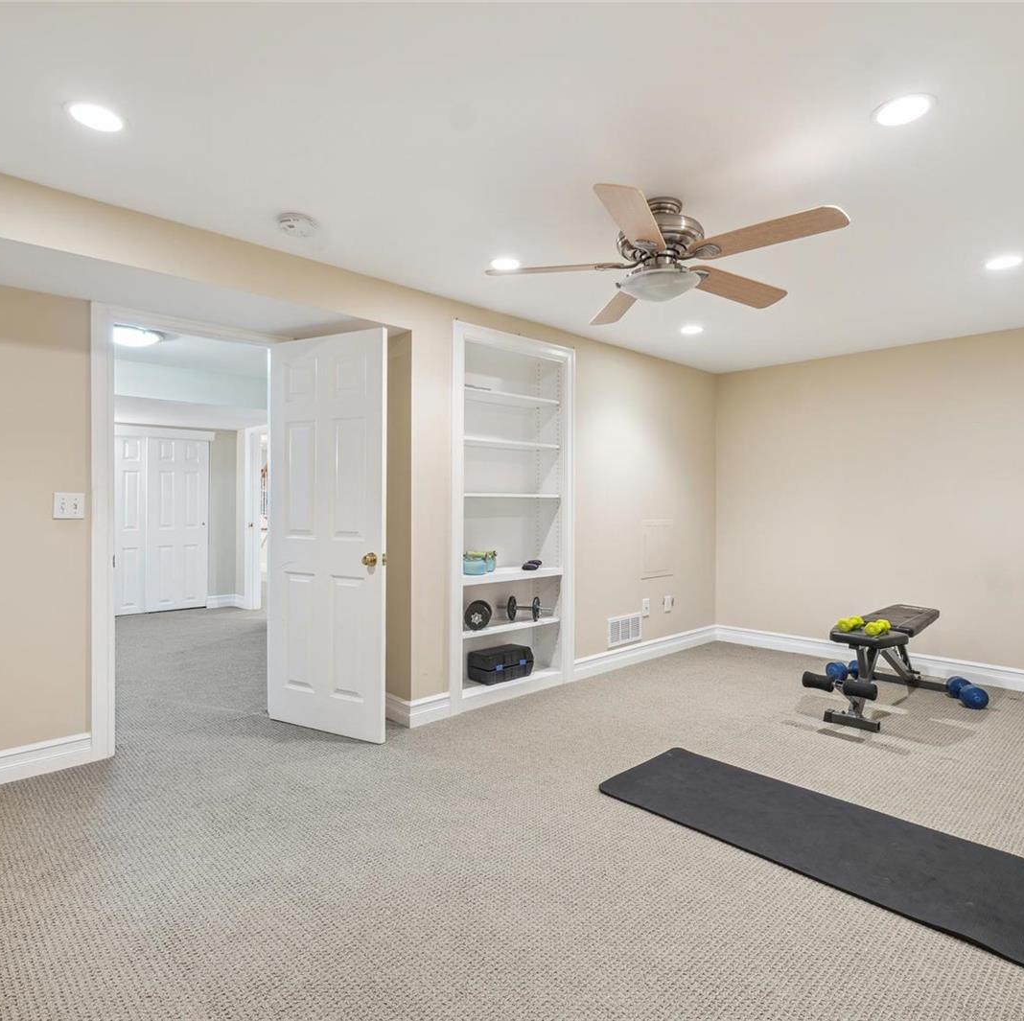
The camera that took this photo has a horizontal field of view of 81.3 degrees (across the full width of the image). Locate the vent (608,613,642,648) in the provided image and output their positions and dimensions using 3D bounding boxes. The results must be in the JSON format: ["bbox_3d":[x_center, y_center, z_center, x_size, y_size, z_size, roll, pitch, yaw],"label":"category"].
[{"bbox_3d":[0.842,0.878,4.385,0.395,0.203,0.014,-1,1,-41],"label":"vent"}]

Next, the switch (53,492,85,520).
[{"bbox_3d":[-1.981,-0.020,2.668,0.114,0.116,0.012,-1,1,-41],"label":"switch"}]

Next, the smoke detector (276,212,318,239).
[{"bbox_3d":[-0.862,-1.145,2.406,0.150,0.046,0.150,0,1,0],"label":"smoke detector"}]

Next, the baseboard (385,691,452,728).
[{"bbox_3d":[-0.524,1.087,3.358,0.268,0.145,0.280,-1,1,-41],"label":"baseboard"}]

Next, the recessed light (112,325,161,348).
[{"bbox_3d":[-2.587,-1.153,4.048,0.400,0.090,0.400,-1,1,-41],"label":"recessed light"}]

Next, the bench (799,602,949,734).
[{"bbox_3d":[2.239,0.916,3.584,1.380,0.500,0.400,-1,1,-41],"label":"bench"}]

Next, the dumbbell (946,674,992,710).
[{"bbox_3d":[2.757,1.098,3.612,0.138,0.138,0.305,0,1,7],"label":"dumbbell"}]

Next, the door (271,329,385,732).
[{"bbox_3d":[-0.969,0.132,3.100,0.763,2.032,0.035,1,1,27],"label":"door"}]

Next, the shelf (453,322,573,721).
[{"bbox_3d":[-0.046,0.043,3.776,1.015,2.223,0.305,-1,1,-41],"label":"shelf"}]

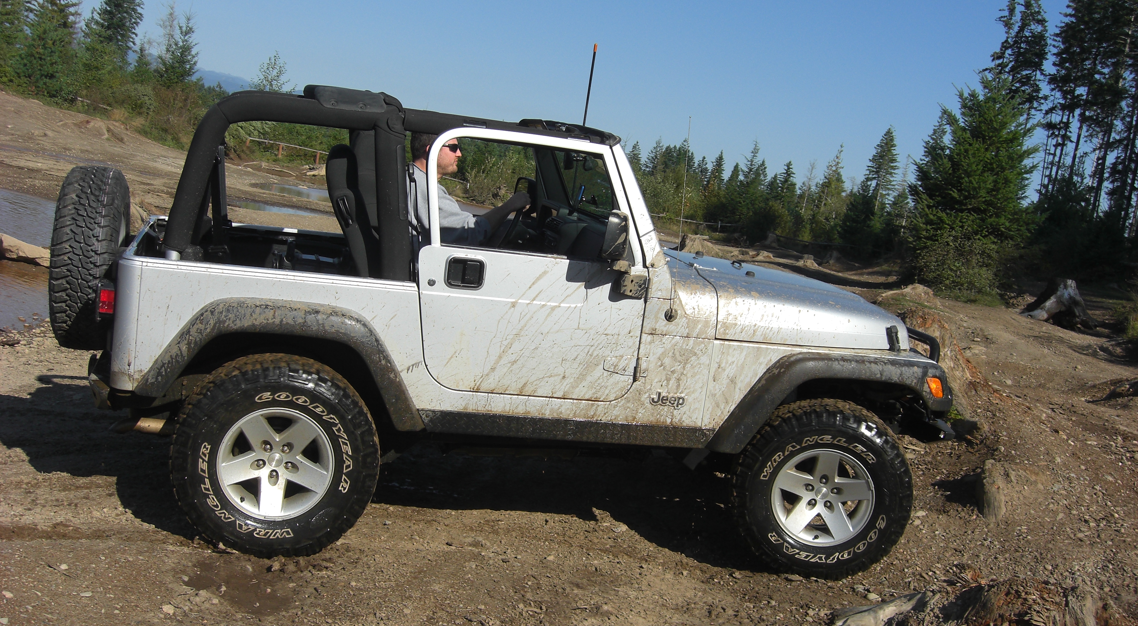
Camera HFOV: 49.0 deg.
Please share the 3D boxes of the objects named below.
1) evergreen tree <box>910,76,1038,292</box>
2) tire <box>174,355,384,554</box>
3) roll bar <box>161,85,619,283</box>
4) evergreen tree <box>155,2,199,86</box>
[{"bbox_3d":[8.429,-2.655,26.000,2.369,4.404,2.369,10,7,17],"label":"evergreen tree"},{"bbox_3d":[-1.147,0.564,4.882,0.780,0.770,0.260,6,7,-16],"label":"tire"},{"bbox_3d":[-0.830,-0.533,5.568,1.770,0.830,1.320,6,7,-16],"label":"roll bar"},{"bbox_3d":[-18.853,-12.789,60.000,1.793,4.185,1.793,6,7,-18],"label":"evergreen tree"}]

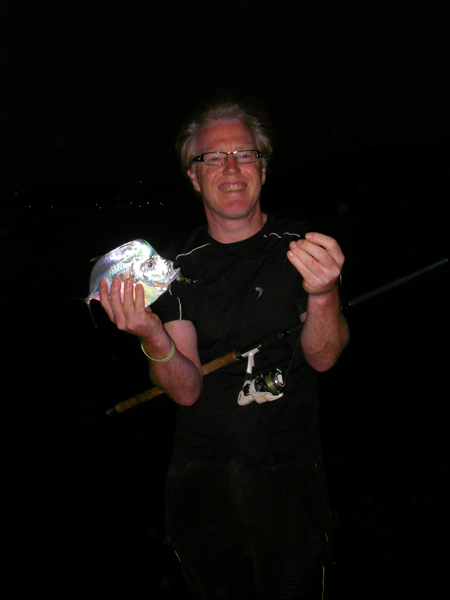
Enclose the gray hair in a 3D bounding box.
[{"bbox_3d":[0.002,-0.366,1.480,0.210,0.200,0.205,-4,3,-7],"label":"gray hair"}]

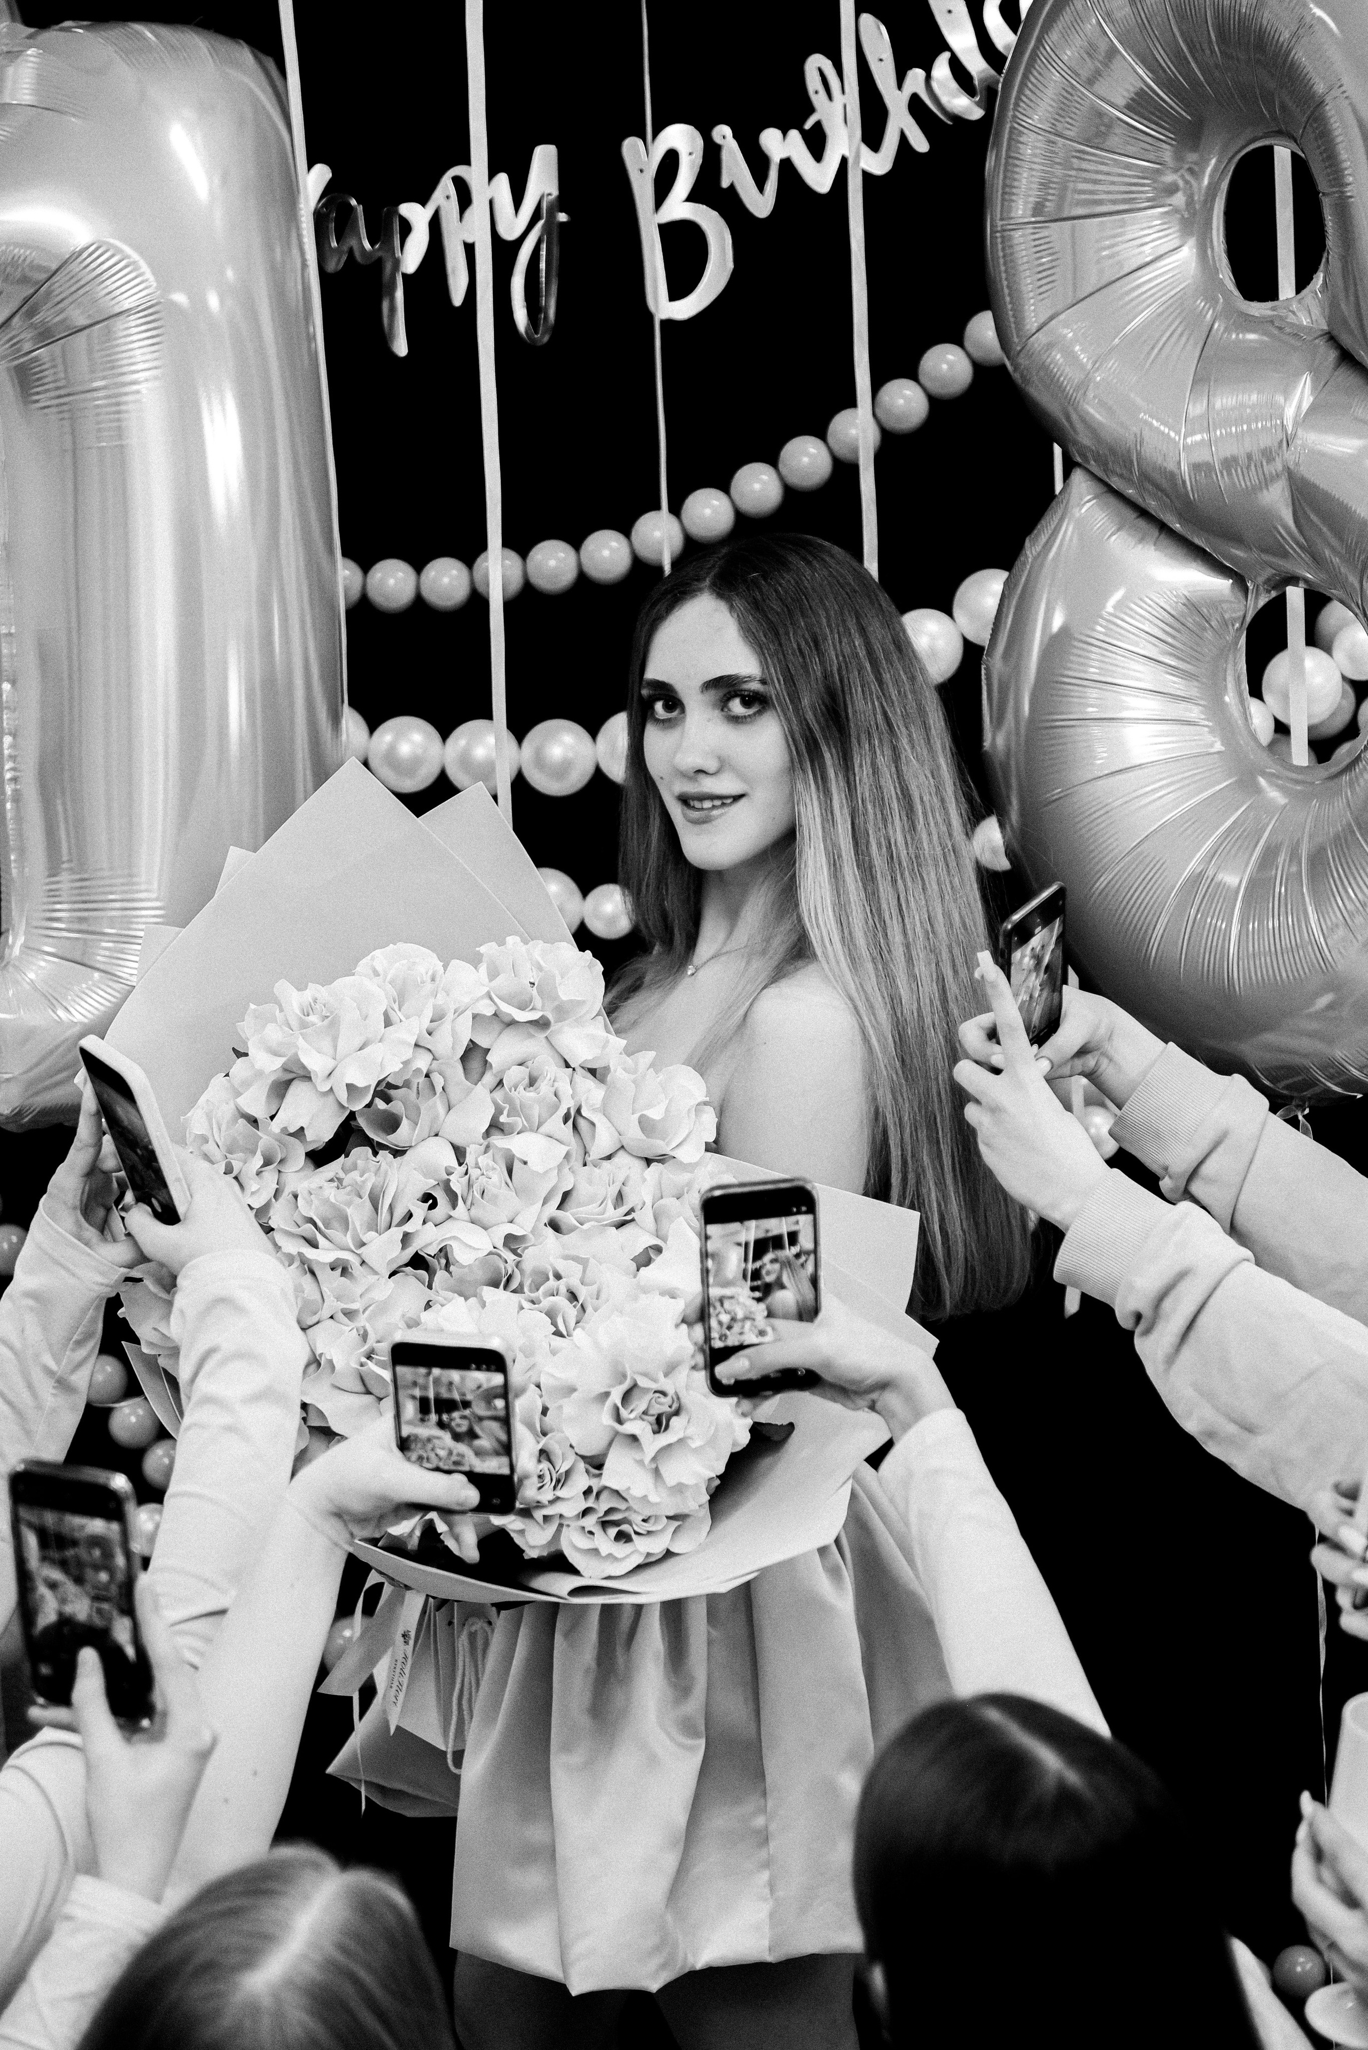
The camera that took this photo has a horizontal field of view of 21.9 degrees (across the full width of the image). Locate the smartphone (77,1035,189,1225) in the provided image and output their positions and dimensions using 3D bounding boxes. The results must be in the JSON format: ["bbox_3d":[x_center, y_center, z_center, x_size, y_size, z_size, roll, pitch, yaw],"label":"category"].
[{"bbox_3d":[-0.357,0.082,2.310,0.011,0.147,0.073,-30,33,-25],"label":"smartphone"}]

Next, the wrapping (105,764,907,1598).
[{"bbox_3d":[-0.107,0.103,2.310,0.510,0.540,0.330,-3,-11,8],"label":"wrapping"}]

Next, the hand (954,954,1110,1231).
[{"bbox_3d":[0.216,0.044,2.270,0.075,0.180,0.080,-25,-8,28],"label":"hand"}]

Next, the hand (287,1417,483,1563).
[{"bbox_3d":[-0.175,0.276,2.100,0.125,0.095,0.090,-5,4,-37],"label":"hand"}]

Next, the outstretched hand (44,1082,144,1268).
[{"bbox_3d":[-0.386,0.099,2.330,0.075,0.135,0.085,10,-7,-30],"label":"outstretched hand"}]

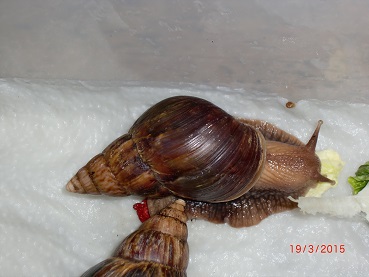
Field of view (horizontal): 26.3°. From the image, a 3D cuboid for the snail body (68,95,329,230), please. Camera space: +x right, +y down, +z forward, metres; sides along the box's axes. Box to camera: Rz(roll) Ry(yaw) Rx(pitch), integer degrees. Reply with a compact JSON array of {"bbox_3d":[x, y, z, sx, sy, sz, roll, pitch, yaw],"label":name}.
[{"bbox_3d":[0.007,0.006,0.390,0.132,0.054,0.059,-4,60,-2],"label":"snail body"}]

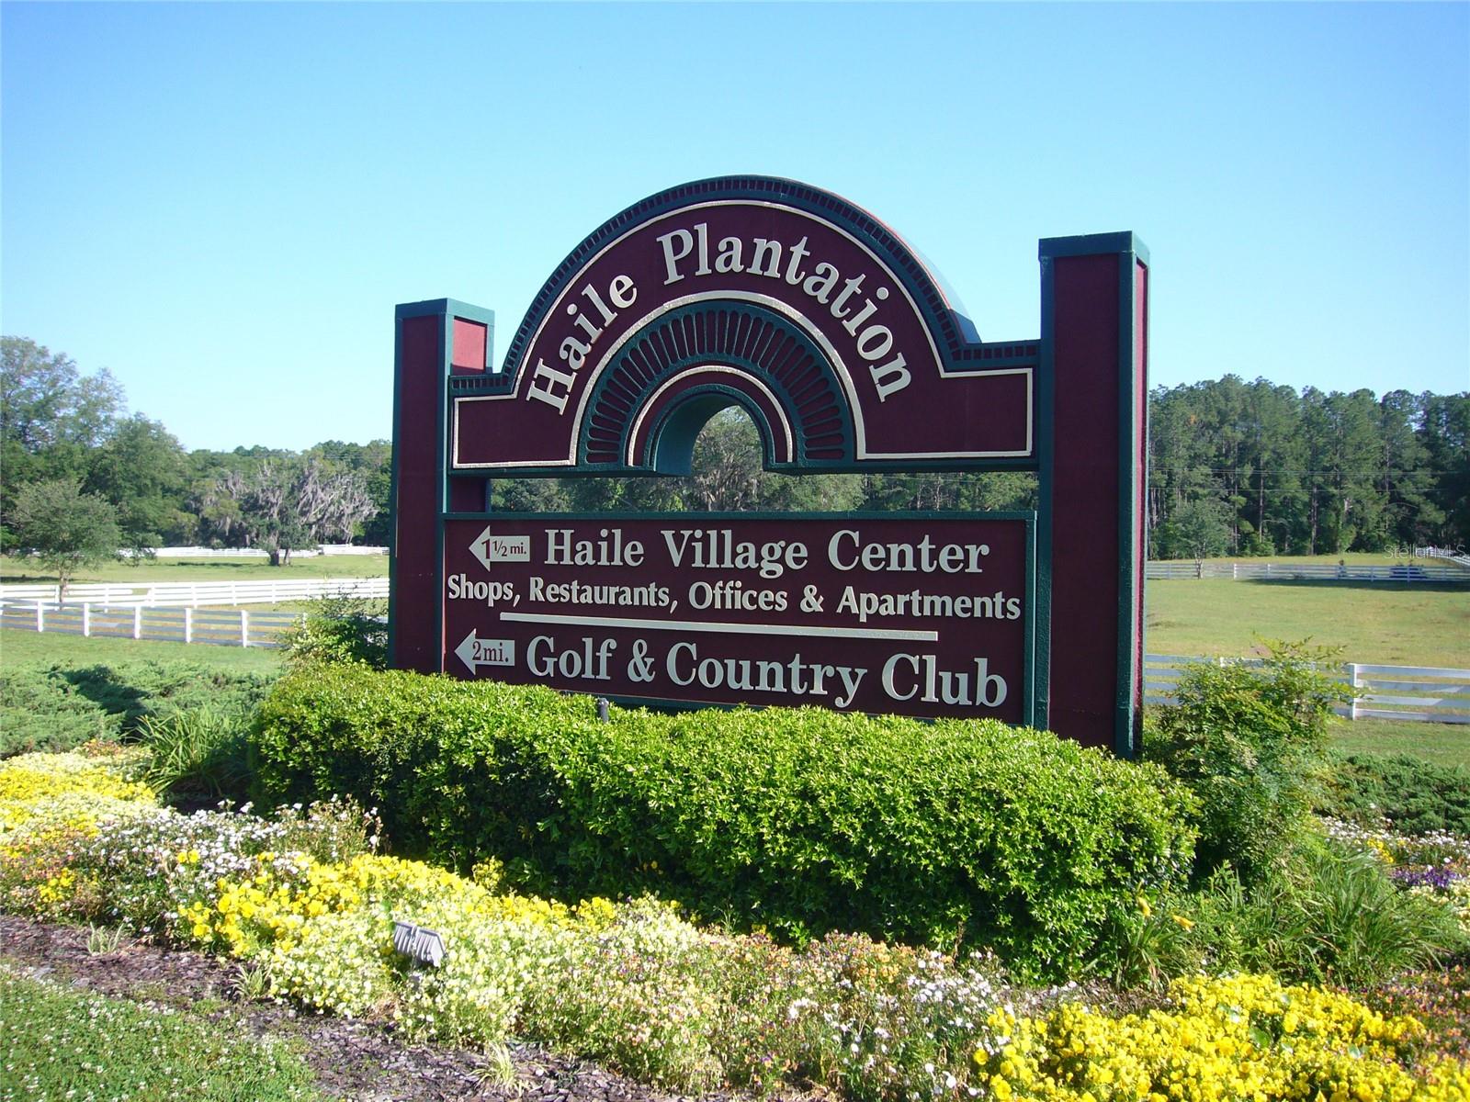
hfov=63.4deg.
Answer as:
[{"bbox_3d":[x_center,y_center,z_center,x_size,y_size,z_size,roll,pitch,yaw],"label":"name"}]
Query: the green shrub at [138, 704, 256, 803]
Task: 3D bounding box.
[{"bbox_3d":[-3.401,1.188,7.500,0.740,0.620,0.680,1,0,26],"label":"green shrub"}]

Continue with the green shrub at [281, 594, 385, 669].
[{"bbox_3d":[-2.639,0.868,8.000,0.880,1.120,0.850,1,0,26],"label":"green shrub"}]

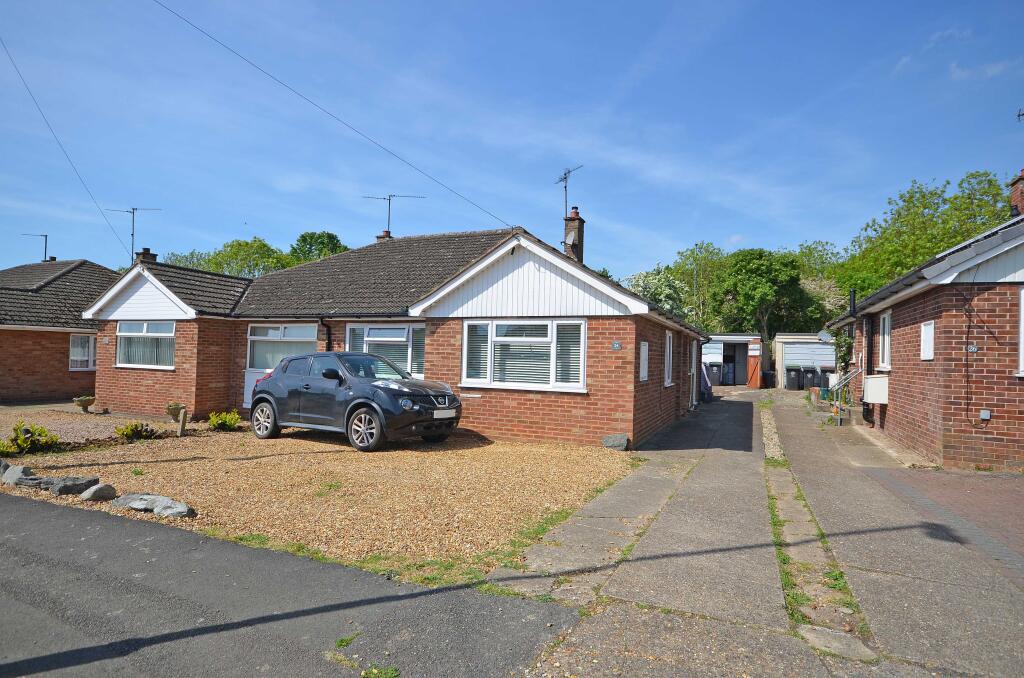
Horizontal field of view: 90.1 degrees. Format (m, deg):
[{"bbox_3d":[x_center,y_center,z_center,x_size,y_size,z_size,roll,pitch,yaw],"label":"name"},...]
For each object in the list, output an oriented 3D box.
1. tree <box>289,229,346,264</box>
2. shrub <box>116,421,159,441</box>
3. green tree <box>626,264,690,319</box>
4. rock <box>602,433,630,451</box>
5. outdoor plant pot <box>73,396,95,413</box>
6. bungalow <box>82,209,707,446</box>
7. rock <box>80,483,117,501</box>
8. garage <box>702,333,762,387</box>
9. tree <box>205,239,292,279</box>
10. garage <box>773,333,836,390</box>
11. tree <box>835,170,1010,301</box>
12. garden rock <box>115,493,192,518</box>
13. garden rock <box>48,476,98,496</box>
[{"bbox_3d":[-16.370,-3.229,43.000,6.300,11.400,6.000,2,-2,-21],"label":"tree"},{"bbox_3d":[-6.524,1.565,8.900,0.620,0.310,0.500,3,-2,-36],"label":"shrub"},{"bbox_3d":[8.339,-0.984,29.898,4.400,6.787,4.400,1,-2,25],"label":"green tree"},{"bbox_3d":[1.642,1.604,8.030,0.410,0.235,0.280,1,-2,25],"label":"rock"},{"bbox_3d":[-11.231,1.718,13.400,0.460,0.420,0.460,1,-2,25],"label":"outdoor plant pot"},{"bbox_3d":[-2.048,-0.819,16.145,14.650,5.700,12.200,1,-2,25],"label":"bungalow"},{"bbox_3d":[-4.244,1.561,5.250,0.290,0.140,0.230,3,-2,-38],"label":"rock"},{"bbox_3d":[10.878,1.036,25.572,2.780,2.380,5.000,1,-2,25],"label":"garage"},{"bbox_3d":[-21.146,-2.820,41.000,7.500,10.200,7.000,2,-2,-27],"label":"tree"},{"bbox_3d":[13.743,1.087,24.154,2.530,2.480,5.000,1,-2,25],"label":"garage"},{"bbox_3d":[21.588,-3.153,27.000,8.000,11.200,7.500,0,-2,39],"label":"tree"},{"bbox_3d":[-3.424,1.571,4.880,0.780,0.140,0.330,1,-2,18],"label":"garden rock"},{"bbox_3d":[-4.274,1.433,4.980,0.440,0.140,0.360,1,-2,25],"label":"garden rock"}]

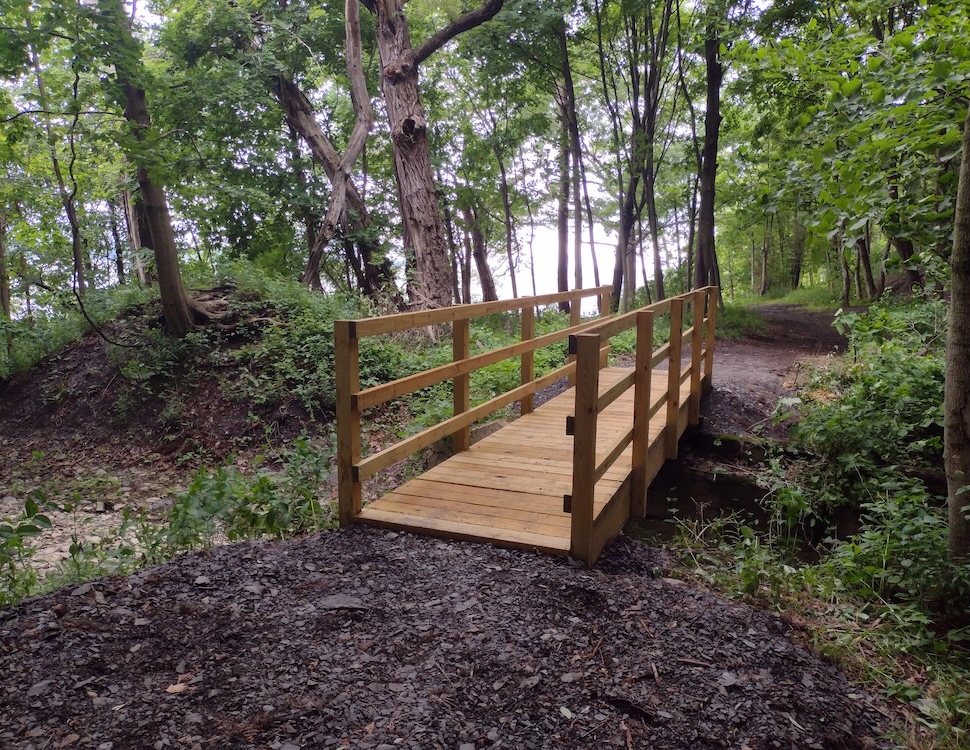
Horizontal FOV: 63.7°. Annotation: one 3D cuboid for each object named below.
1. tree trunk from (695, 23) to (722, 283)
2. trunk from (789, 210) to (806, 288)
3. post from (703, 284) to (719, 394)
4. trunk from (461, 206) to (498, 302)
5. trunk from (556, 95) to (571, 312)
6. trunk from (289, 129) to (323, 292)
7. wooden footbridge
[{"bbox_3d":[4.341,-4.079,15.137,0.417,5.172,0.417,1,8,16],"label":"tree trunk"},{"bbox_3d":[11.541,-4.625,28.806,0.429,2.846,0.429,1,8,22],"label":"trunk"},{"bbox_3d":[2.725,-0.400,9.385,0.090,1.284,0.090,4,9,21],"label":"post"},{"bbox_3d":[-0.106,-2.364,15.358,0.250,1.926,0.250,-14,8,3],"label":"trunk"},{"bbox_3d":[1.715,-3.721,17.148,0.259,4.692,0.259,0,9,6],"label":"trunk"},{"bbox_3d":[-3.581,-3.283,15.711,0.258,3.250,0.258,-8,10,-11],"label":"trunk"},{"bbox_3d":[0.998,-0.023,6.780,1.384,1.284,6.251,4,9,21],"label":"wooden footbridge"}]

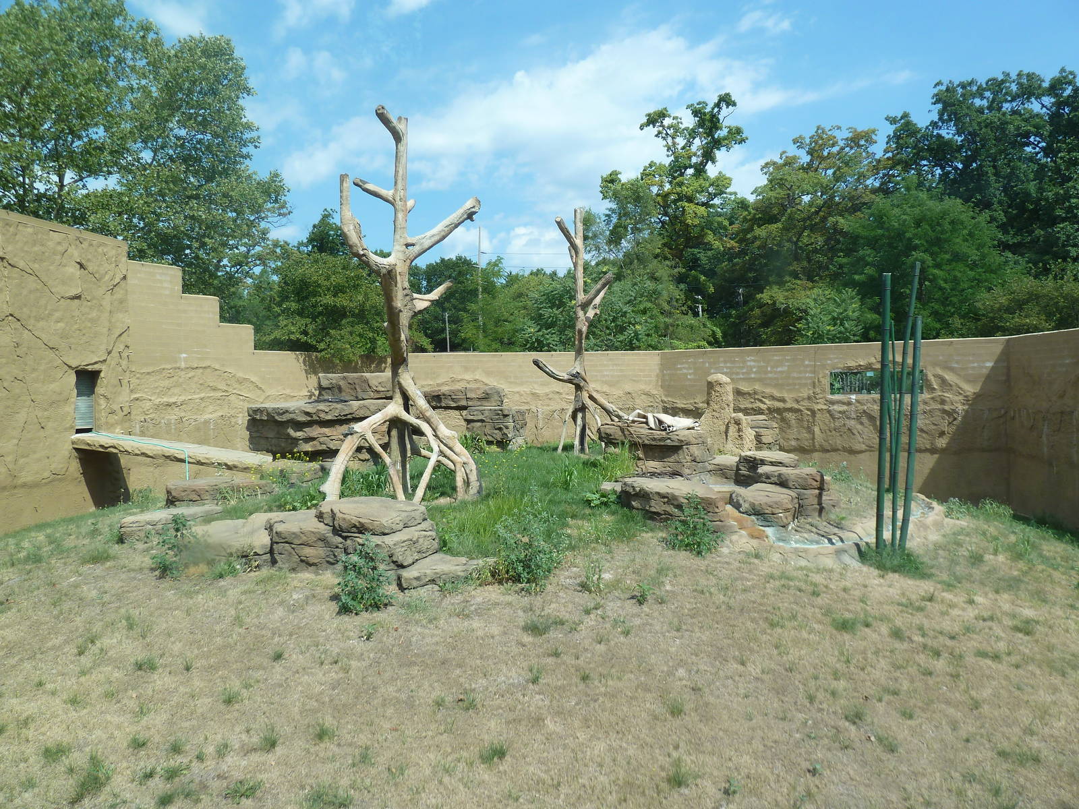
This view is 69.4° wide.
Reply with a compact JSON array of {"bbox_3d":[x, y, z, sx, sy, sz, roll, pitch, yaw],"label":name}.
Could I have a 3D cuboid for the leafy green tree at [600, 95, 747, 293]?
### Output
[{"bbox_3d":[8.230,-8.500,48.000,8.900,20.500,8.500,0,0,0],"label":"leafy green tree"}]

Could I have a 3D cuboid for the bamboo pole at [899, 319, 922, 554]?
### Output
[{"bbox_3d":[4.444,0.352,9.300,0.100,2.800,0.090,3,0,0],"label":"bamboo pole"}]

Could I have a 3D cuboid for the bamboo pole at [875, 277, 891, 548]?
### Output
[{"bbox_3d":[4.107,0.091,9.300,0.093,3.310,0.093,1,0,0],"label":"bamboo pole"}]

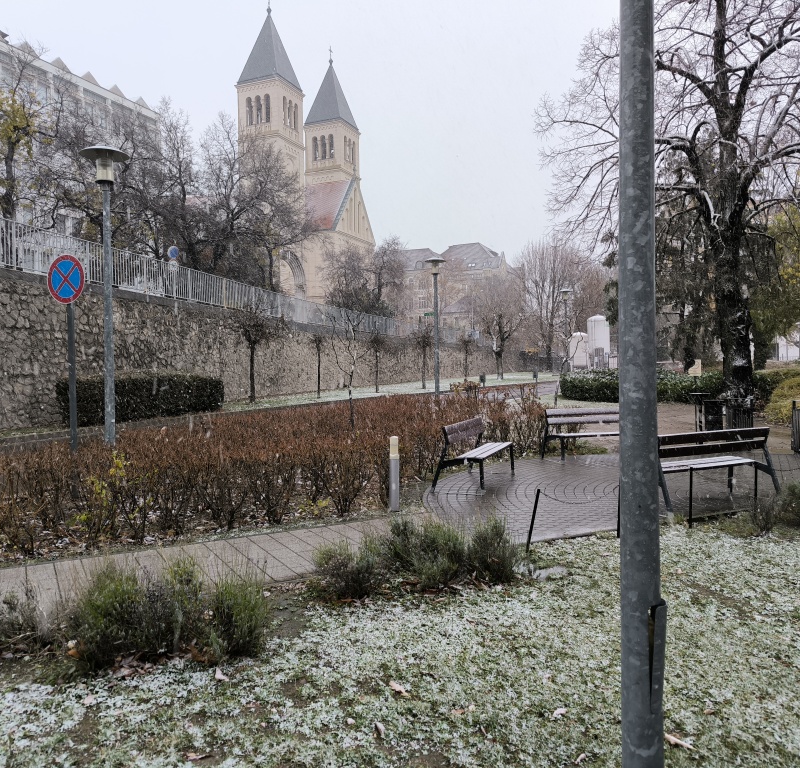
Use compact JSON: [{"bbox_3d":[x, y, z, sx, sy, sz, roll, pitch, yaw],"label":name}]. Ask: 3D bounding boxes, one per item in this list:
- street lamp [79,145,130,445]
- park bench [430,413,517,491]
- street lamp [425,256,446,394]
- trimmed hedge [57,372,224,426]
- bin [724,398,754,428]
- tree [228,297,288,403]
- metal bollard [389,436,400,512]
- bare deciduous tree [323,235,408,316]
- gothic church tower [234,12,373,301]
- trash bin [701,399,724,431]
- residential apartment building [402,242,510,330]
[{"bbox_3d":[-3.907,-0.924,9.500,0.630,4.549,0.630,0,1,24],"label":"street lamp"},{"bbox_3d":[1.039,0.913,9.698,0.713,0.823,1.775,-1,1,21],"label":"park bench"},{"bbox_3d":[1.142,-1.478,22.100,0.630,4.880,0.630,-1,1,3],"label":"street lamp"},{"bbox_3d":[-7.034,0.378,19.737,0.950,1.100,6.086,-1,1,18],"label":"trimmed hedge"},{"bbox_3d":[6.461,0.751,13.500,0.500,0.930,0.500,0,1,27],"label":"bin"},{"bbox_3d":[-5.240,-1.273,26.200,2.150,3.850,1.950,-1,1,-12],"label":"tree"},{"bbox_3d":[-0.064,1.042,8.200,0.110,0.875,0.110,-1,1,0],"label":"metal bollard"},{"bbox_3d":[-3.013,-8.626,62.000,7.500,8.850,7.000,-1,1,0],"label":"bare deciduous tree"},{"bbox_3d":[-12.585,-28.832,103.702,13.000,45.400,23.500,0,1,24],"label":"gothic church tower"},{"bbox_3d":[7.815,0.844,17.700,0.480,0.880,0.480,0,1,24],"label":"trash bin"},{"bbox_3d":[11.985,-17.392,147.786,21.500,22.500,14.500,-1,1,21],"label":"residential apartment building"}]

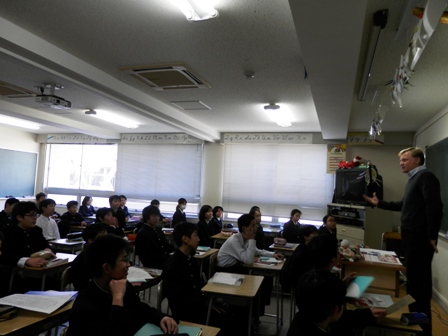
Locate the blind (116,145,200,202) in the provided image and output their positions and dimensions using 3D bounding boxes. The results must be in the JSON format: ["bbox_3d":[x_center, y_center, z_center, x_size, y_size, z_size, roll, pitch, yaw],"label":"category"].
[{"bbox_3d":[-1.689,0.088,8.114,2.380,1.390,0.060,2,-5,20],"label":"blind"}]

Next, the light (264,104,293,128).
[{"bbox_3d":[0.961,-0.875,5.571,0.240,0.120,1.240,2,-5,20],"label":"light"}]

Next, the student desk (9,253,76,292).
[{"bbox_3d":[-1.637,1.245,3.091,0.420,0.710,0.630,2,-5,16],"label":"student desk"}]

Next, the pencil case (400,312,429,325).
[{"bbox_3d":[1.211,0.952,2.048,0.190,0.058,0.062,4,-4,-18],"label":"pencil case"}]

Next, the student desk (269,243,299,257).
[{"bbox_3d":[0.852,1.476,4.619,0.410,0.700,0.610,2,-4,16],"label":"student desk"}]

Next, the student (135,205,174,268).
[{"bbox_3d":[-0.841,1.092,4.075,0.680,1.220,0.470,1,-4,29],"label":"student"}]

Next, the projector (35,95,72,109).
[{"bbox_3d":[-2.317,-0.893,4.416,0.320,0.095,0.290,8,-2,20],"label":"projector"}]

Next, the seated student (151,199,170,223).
[{"bbox_3d":[-1.516,1.352,7.421,0.680,1.215,0.430,2,-5,16],"label":"seated student"}]

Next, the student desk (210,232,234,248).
[{"bbox_3d":[0.059,1.480,5.333,0.420,0.700,0.620,2,-4,14],"label":"student desk"}]

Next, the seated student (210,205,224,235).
[{"bbox_3d":[-0.049,1.302,6.183,0.680,1.150,0.450,1,-4,31],"label":"seated student"}]

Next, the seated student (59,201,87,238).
[{"bbox_3d":[-2.705,1.193,5.878,0.720,1.140,0.460,2,-5,16],"label":"seated student"}]

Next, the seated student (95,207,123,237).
[{"bbox_3d":[-1.524,1.115,4.248,0.720,1.170,0.460,2,-5,16],"label":"seated student"}]

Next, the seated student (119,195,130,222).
[{"bbox_3d":[-2.333,1.300,7.686,0.680,1.265,0.430,2,-5,16],"label":"seated student"}]

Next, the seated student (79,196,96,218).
[{"bbox_3d":[-2.997,1.216,7.172,0.680,1.140,0.450,0,-4,34],"label":"seated student"}]

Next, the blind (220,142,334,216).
[{"bbox_3d":[1.090,0.282,6.886,2.400,1.560,0.050,2,-4,19],"label":"blind"}]

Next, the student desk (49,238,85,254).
[{"bbox_3d":[-2.015,1.325,4.346,0.420,0.710,0.630,2,-5,16],"label":"student desk"}]

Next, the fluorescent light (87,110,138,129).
[{"bbox_3d":[-2.046,-0.922,6.141,0.225,0.120,1.270,2,-4,19],"label":"fluorescent light"}]

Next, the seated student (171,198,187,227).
[{"bbox_3d":[-0.839,1.246,6.433,0.660,1.210,0.450,1,-4,31],"label":"seated student"}]

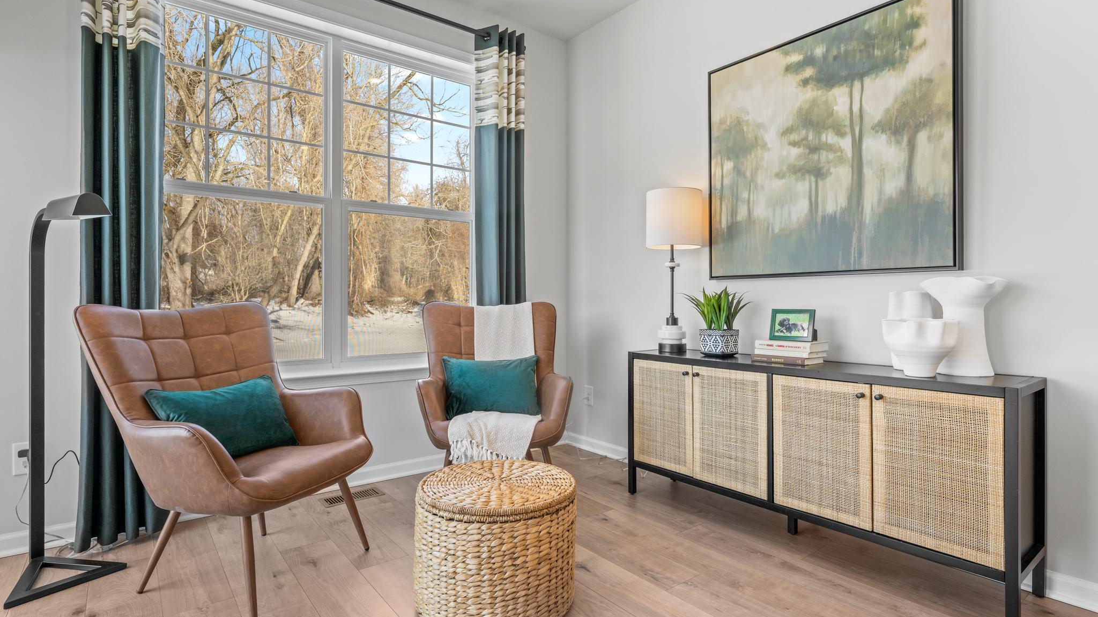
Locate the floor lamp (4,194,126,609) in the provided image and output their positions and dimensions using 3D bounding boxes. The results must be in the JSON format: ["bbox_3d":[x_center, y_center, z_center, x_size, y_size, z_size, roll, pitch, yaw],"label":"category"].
[{"bbox_3d":[-1.819,0.281,1.896,0.354,1.380,0.323,0,1,33],"label":"floor lamp"}]

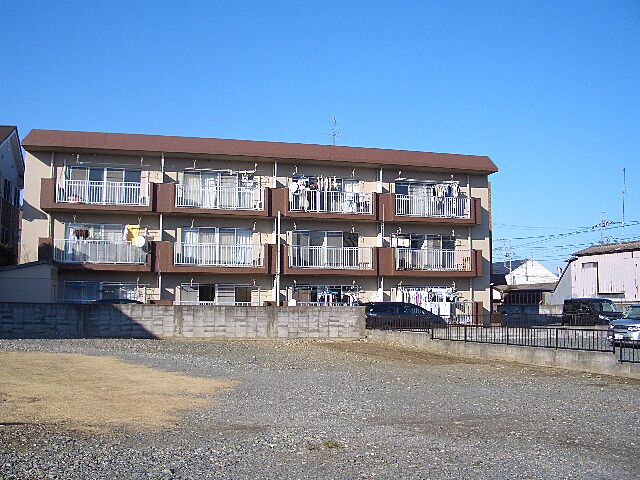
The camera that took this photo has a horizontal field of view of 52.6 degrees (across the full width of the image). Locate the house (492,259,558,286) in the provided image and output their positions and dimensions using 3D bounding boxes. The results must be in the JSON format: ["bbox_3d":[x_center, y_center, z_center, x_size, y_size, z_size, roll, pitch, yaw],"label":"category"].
[{"bbox_3d":[24.922,6.574,84.361,8.600,7.100,10.000,2,-6,-18],"label":"house"}]

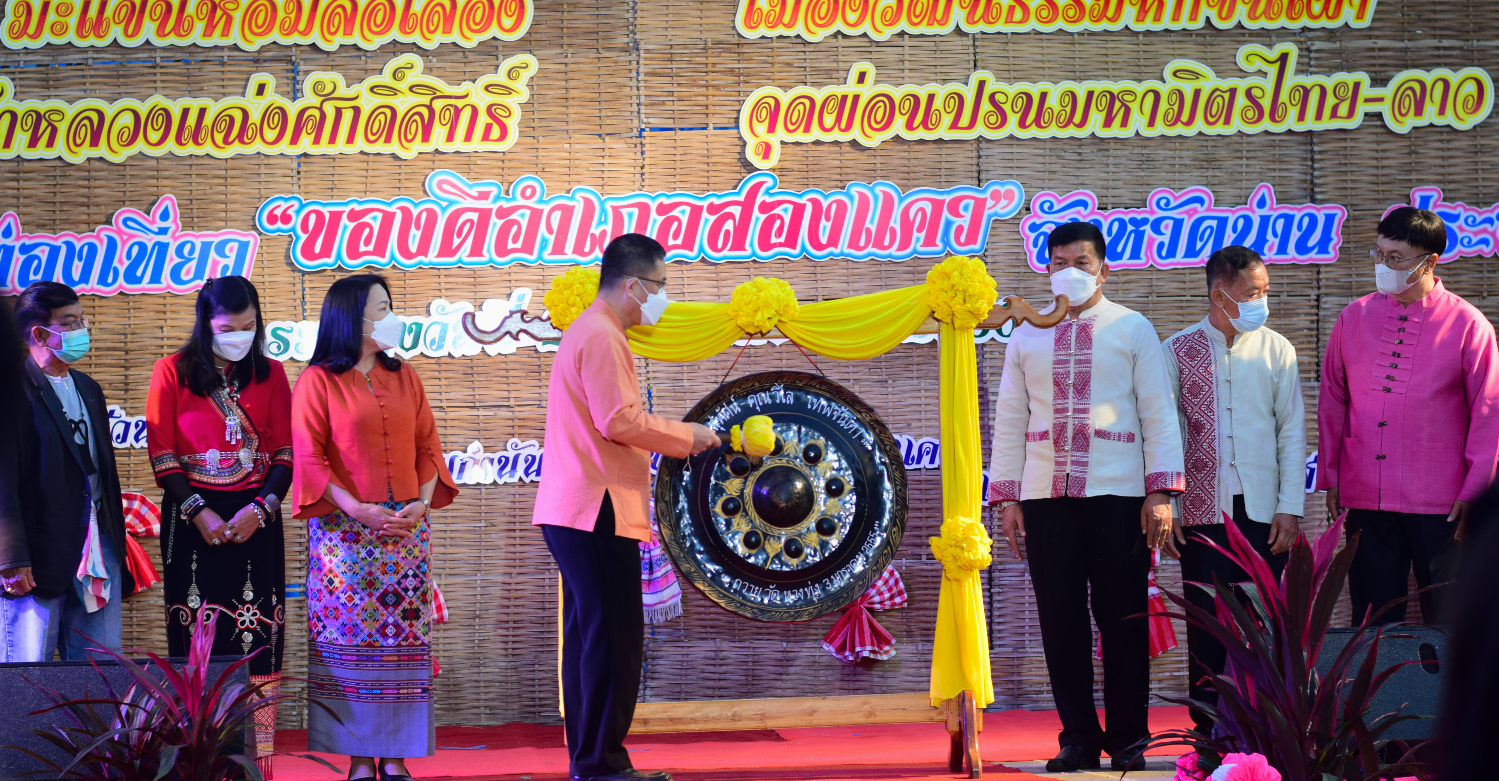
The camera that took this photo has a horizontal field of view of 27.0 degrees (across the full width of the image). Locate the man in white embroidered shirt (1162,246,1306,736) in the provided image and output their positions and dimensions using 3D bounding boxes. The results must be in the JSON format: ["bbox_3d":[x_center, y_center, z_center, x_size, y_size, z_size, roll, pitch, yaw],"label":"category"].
[{"bbox_3d":[1.605,0.338,10.350,0.500,1.635,0.310,-1,0,-4],"label":"man in white embroidered shirt"}]

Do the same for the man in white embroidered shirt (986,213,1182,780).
[{"bbox_3d":[1.054,0.332,9.780,0.590,1.720,0.330,-1,0,17],"label":"man in white embroidered shirt"}]

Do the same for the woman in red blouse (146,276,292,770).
[{"bbox_3d":[-1.649,0.432,9.720,0.460,1.580,0.330,-1,0,-17],"label":"woman in red blouse"}]

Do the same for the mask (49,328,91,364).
[{"bbox_3d":[-2.068,-0.135,9.500,0.085,0.112,0.130,-1,0,40],"label":"mask"}]

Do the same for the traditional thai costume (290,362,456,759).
[{"bbox_3d":[-1.160,0.523,9.620,0.500,1.220,0.340,-1,0,-22],"label":"traditional thai costume"}]

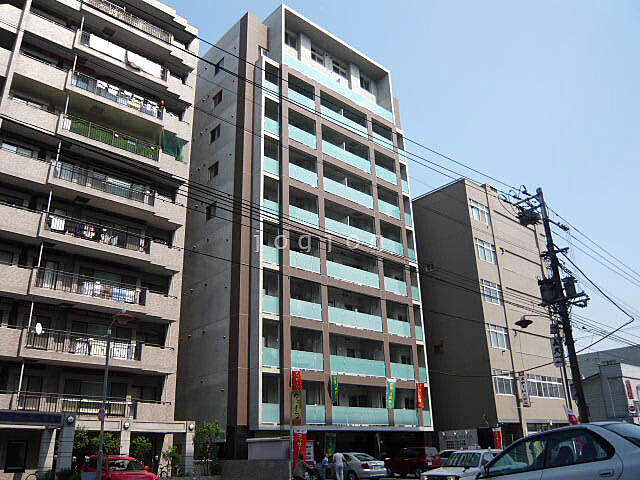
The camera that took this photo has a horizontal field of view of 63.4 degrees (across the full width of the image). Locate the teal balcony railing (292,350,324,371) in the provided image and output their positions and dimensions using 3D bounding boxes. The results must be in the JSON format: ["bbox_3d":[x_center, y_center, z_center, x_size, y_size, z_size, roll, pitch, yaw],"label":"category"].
[{"bbox_3d":[-0.689,6.816,29.169,2.420,1.000,0.100,17,-28,-40],"label":"teal balcony railing"}]

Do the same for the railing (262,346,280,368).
[{"bbox_3d":[-2.577,6.263,27.410,1.160,1.040,0.080,17,-28,-38],"label":"railing"}]

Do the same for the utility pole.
[{"bbox_3d":[9.039,3.153,19.121,1.100,11.300,1.900,17,-28,-38],"label":"utility pole"}]

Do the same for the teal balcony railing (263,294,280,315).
[{"bbox_3d":[-2.709,3.665,29.131,1.220,1.000,0.100,17,-28,-40],"label":"teal balcony railing"}]

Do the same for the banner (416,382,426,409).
[{"bbox_3d":[6.763,10.402,34.564,0.520,1.650,0.060,7,-23,-22],"label":"banner"}]

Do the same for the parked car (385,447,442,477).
[{"bbox_3d":[6.029,15.112,35.475,1.700,1.600,4.200,17,-28,-38],"label":"parked car"}]

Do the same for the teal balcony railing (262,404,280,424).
[{"bbox_3d":[-2.485,8.872,26.366,1.160,1.040,0.080,17,-28,-38],"label":"teal balcony railing"}]

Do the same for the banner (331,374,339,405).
[{"bbox_3d":[0.846,8.520,29.405,0.450,1.680,0.060,9,-24,-26],"label":"banner"}]

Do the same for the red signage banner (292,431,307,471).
[{"bbox_3d":[-0.962,9.904,24.300,0.580,1.750,0.060,1,-22,-8],"label":"red signage banner"}]

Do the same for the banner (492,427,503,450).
[{"bbox_3d":[11.187,12.582,32.172,0.600,1.750,0.060,-3,-22,3],"label":"banner"}]

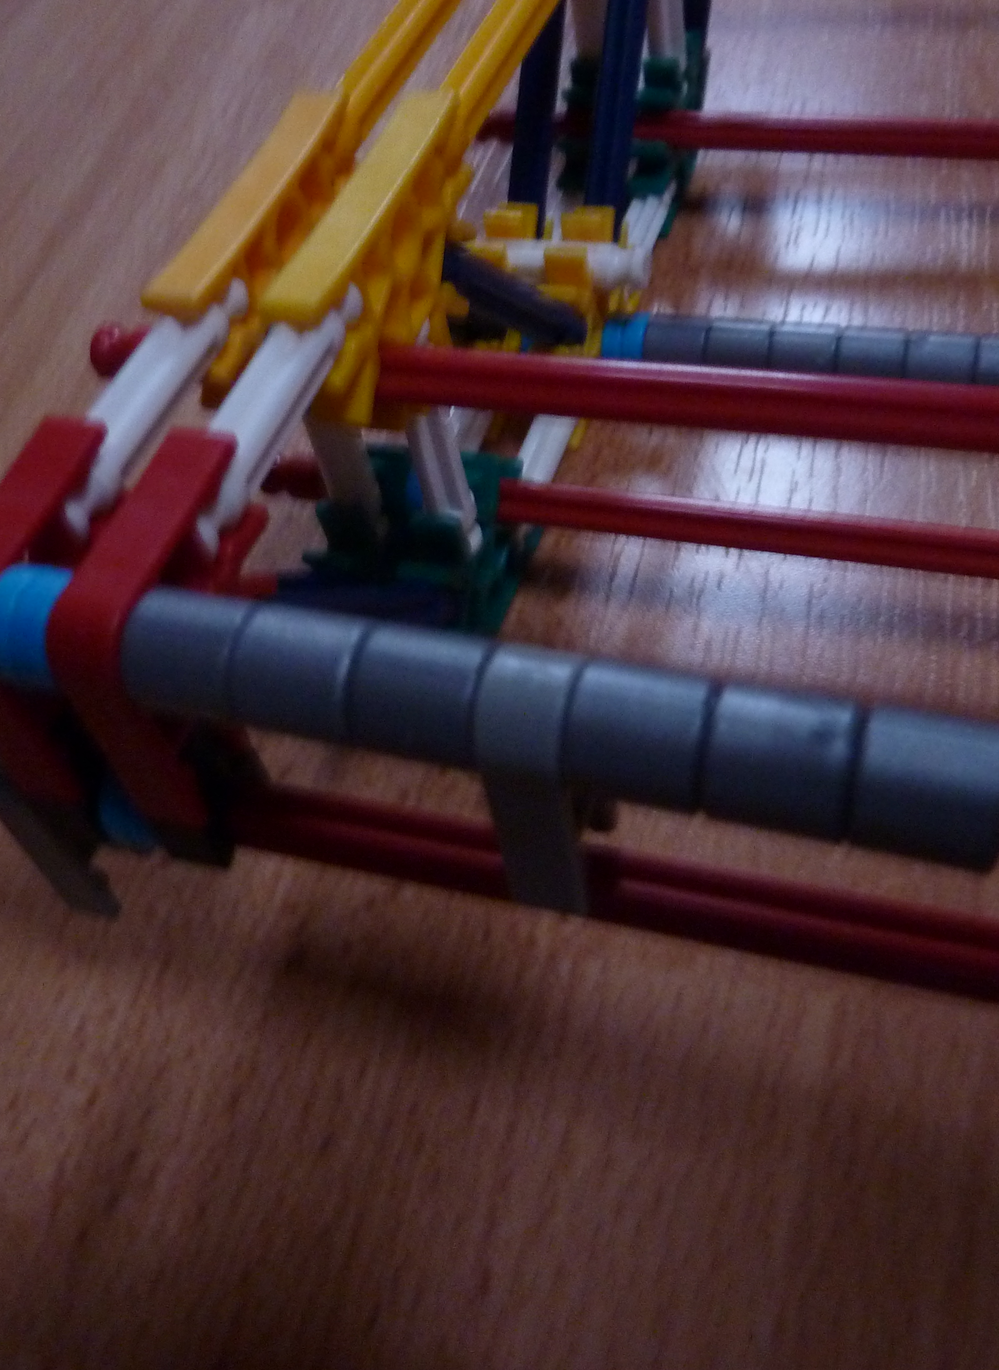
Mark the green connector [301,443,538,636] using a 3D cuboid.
[{"bbox_3d":[-0.010,-0.017,0.165,0.018,0.022,0.033,9,54,18],"label":"green connector"}]

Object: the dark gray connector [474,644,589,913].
[{"bbox_3d":[0.003,0.006,0.091,0.006,0.022,0.008,10,54,20],"label":"dark gray connector"}]

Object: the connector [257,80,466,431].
[{"bbox_3d":[-0.011,-0.040,0.132,0.006,0.022,0.036,9,54,18],"label":"connector"}]

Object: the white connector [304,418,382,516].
[{"bbox_3d":[-0.019,-0.029,0.151,0.006,0.033,0.006,9,54,18],"label":"white connector"}]

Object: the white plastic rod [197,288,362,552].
[{"bbox_3d":[-0.020,-0.024,0.112,0.006,0.006,0.033,9,54,18],"label":"white plastic rod"}]

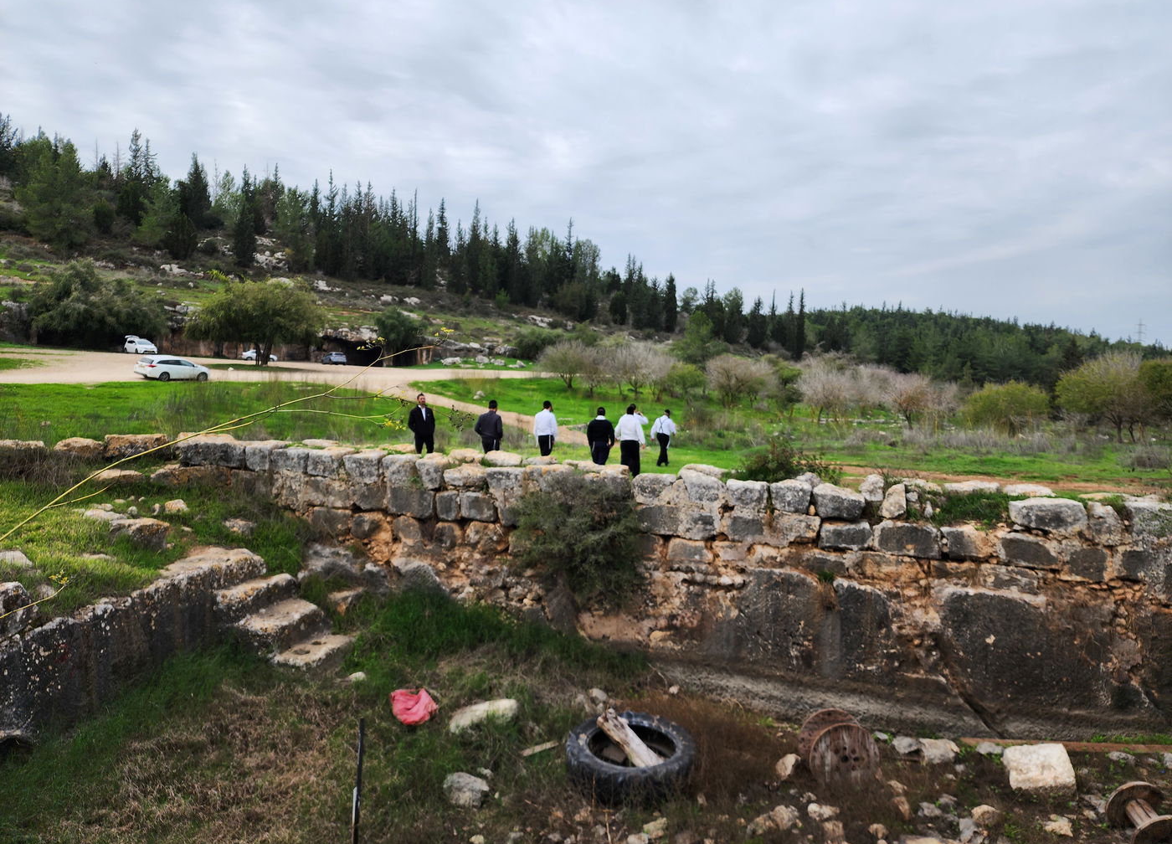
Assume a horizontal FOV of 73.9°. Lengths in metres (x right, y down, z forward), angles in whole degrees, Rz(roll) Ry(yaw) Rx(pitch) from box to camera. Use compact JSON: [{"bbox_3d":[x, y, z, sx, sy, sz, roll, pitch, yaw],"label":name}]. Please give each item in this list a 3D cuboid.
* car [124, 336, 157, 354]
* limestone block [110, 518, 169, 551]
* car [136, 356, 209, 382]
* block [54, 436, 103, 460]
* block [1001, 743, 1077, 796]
[{"bbox_3d":[-45.429,-7.805,79.500,4.350,1.620,1.780,2,2,33],"label":"car"},{"bbox_3d":[-7.800,1.971,13.567,0.880,0.400,0.500,-2,6,-25],"label":"limestone block"},{"bbox_3d":[-25.397,-3.313,48.000,1.770,1.470,4.580,7,6,28],"label":"car"},{"bbox_3d":[-8.817,0.460,13.500,0.750,0.380,0.500,0,2,-5],"label":"block"},{"bbox_3d":[4.965,3.845,8.587,0.680,0.320,0.500,2,5,10],"label":"block"}]

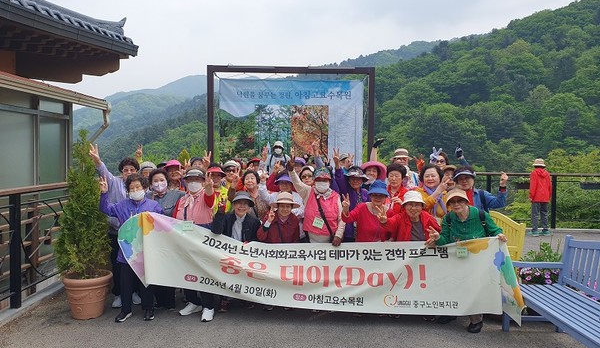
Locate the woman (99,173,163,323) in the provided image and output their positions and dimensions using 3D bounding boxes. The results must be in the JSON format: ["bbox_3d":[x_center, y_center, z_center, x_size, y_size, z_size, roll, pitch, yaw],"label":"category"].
[{"bbox_3d":[-1.712,0.704,4.553,0.620,1.480,0.450,0,2,-6],"label":"woman"}]

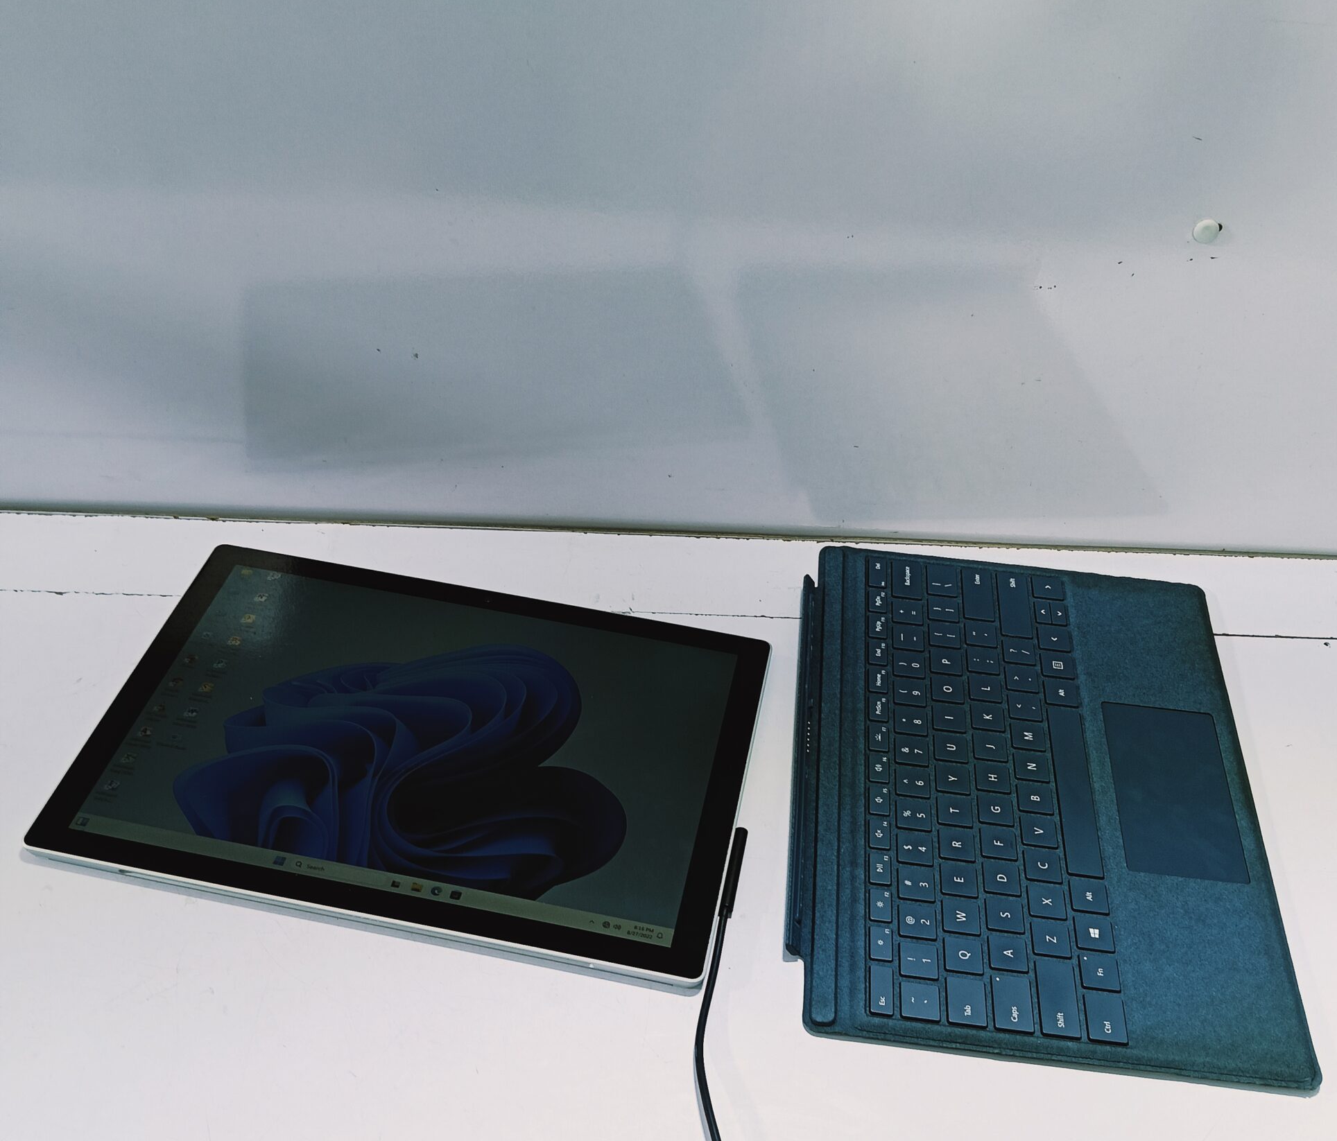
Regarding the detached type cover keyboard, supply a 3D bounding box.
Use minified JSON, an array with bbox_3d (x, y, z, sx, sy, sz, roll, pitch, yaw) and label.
[{"bbox_3d":[0.165,0.097,0.651,0.212,0.006,0.295,6,42,3],"label":"detached type cover keyboard"}]

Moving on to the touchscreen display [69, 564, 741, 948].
[{"bbox_3d":[-0.110,0.077,0.639,0.261,0.006,0.174,9,42,6],"label":"touchscreen display"}]

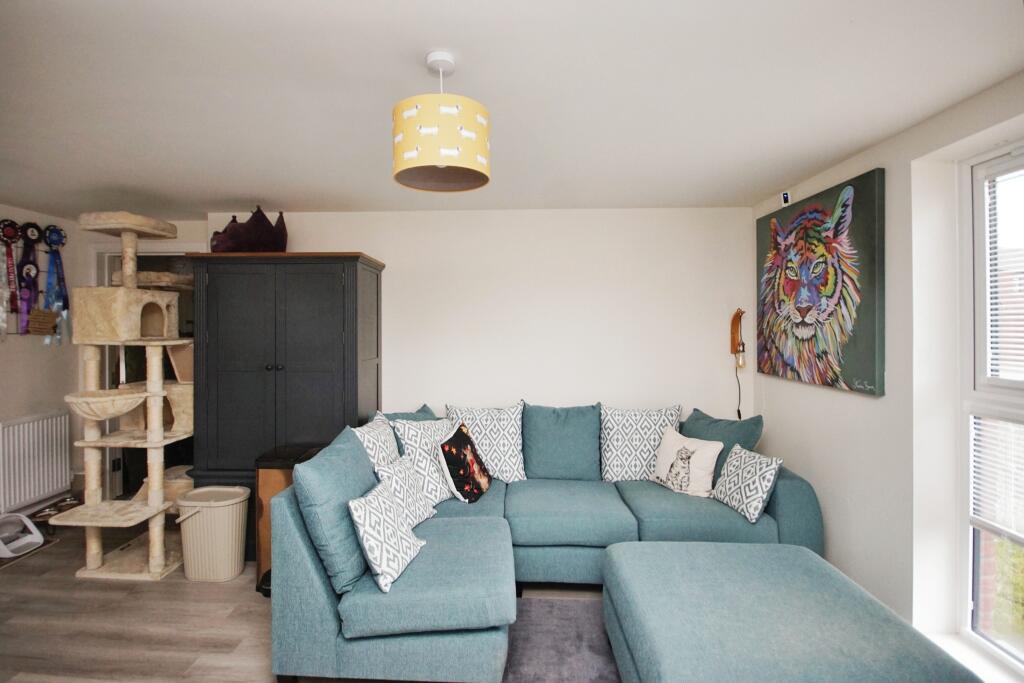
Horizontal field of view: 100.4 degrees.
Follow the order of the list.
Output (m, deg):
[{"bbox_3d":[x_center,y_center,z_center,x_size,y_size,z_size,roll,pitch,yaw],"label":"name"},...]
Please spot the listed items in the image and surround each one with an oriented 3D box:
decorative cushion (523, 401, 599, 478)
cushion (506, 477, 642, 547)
[{"bbox_3d":[0.330,0.665,2.870,0.520,0.510,0.170,0,-11,0],"label":"decorative cushion"},{"bbox_3d":[0.315,1.001,2.555,0.710,0.175,0.630,0,1,0],"label":"cushion"}]

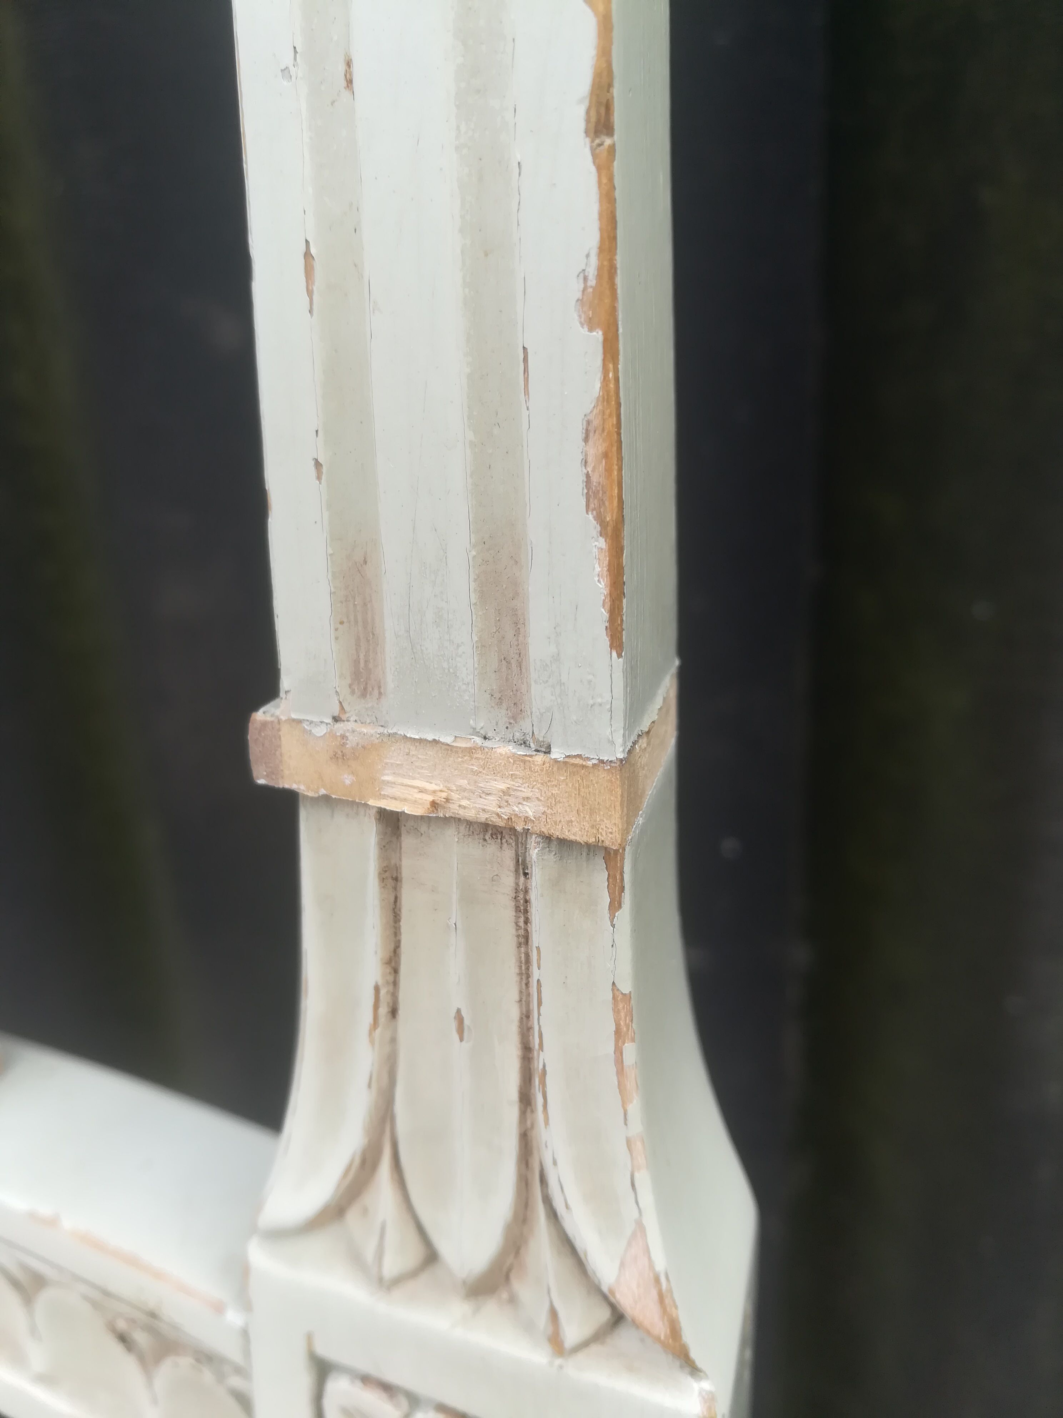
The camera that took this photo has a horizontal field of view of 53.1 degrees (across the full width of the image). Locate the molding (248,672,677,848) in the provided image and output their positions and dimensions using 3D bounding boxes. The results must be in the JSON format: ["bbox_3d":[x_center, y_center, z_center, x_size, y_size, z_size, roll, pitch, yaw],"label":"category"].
[{"bbox_3d":[-0.008,0.002,0.155,0.052,0.012,0.036,7,24,17],"label":"molding"}]

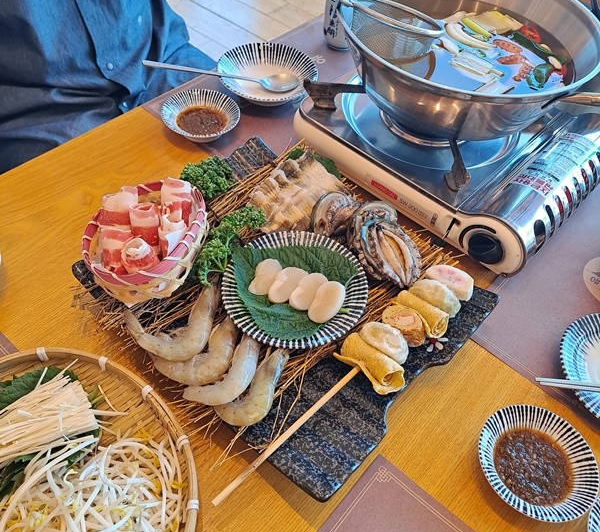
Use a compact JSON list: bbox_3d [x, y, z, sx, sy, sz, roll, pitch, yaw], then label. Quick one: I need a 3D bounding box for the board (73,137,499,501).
[{"bbox_3d":[-0.020,0.017,0.611,0.371,0.029,0.297,37,57,22],"label":"board"}]

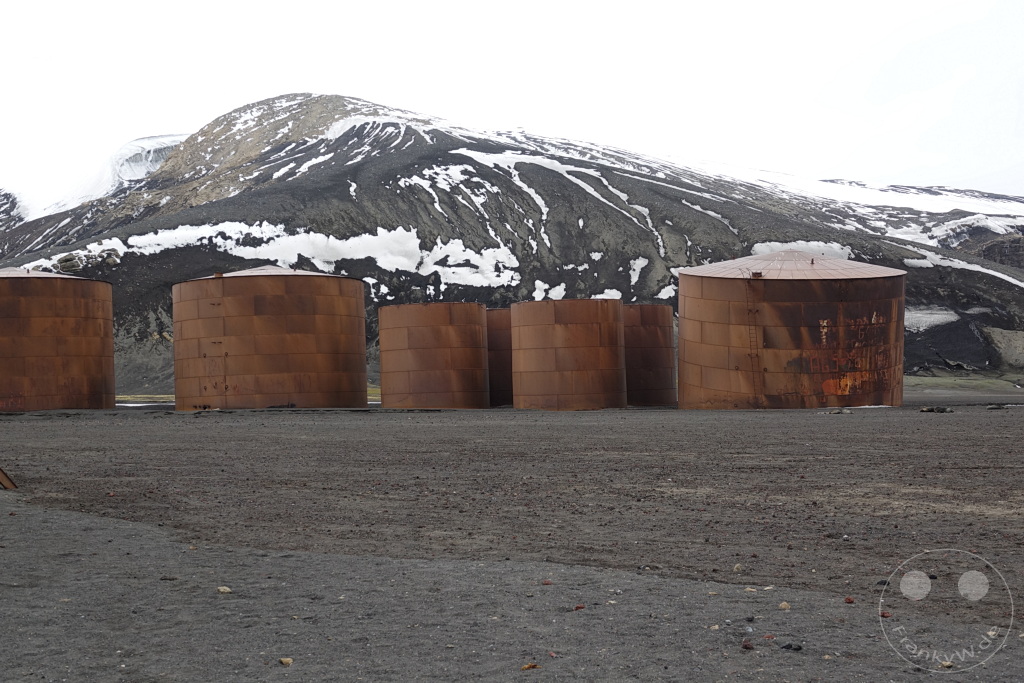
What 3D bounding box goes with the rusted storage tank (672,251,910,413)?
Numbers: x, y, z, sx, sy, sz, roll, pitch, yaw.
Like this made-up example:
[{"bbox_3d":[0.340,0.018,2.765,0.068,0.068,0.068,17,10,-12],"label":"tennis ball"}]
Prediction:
[{"bbox_3d":[22.400,-1.050,100.300,17.600,12.300,17.600,0,0,0],"label":"rusted storage tank"}]

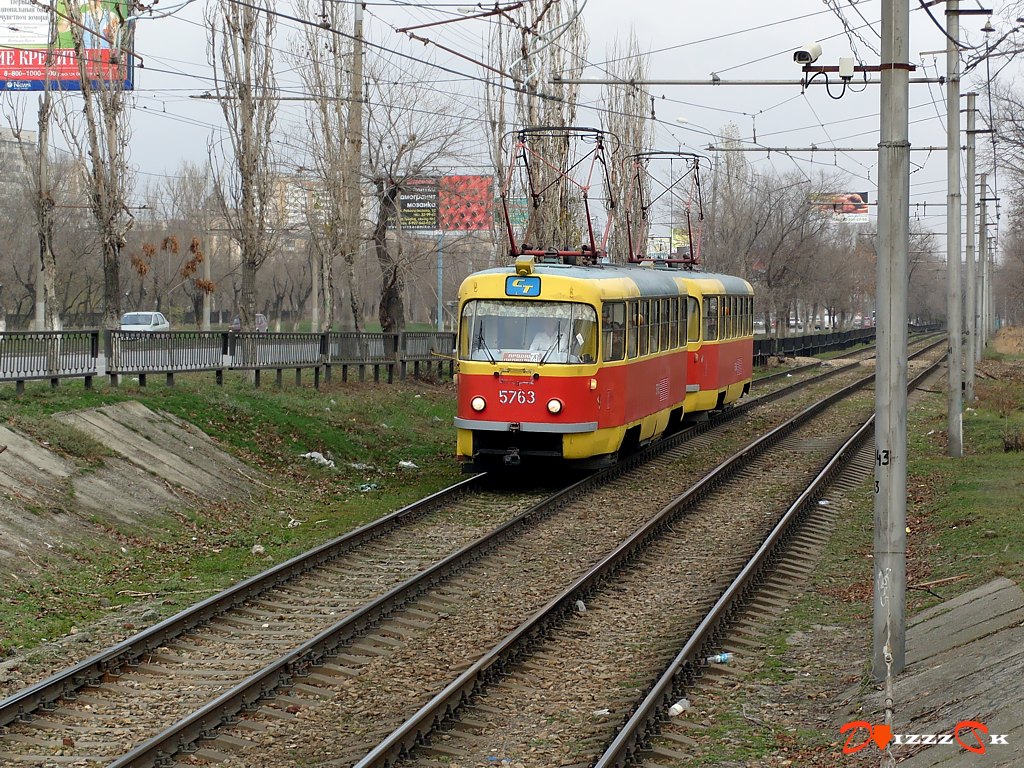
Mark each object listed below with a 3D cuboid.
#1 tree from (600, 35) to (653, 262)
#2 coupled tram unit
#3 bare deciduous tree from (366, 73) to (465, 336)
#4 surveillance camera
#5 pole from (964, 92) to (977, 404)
[{"bbox_3d":[4.463,-7.249,98.000,2.100,12.800,2.100,1,1,11],"label":"tree"},{"bbox_3d":[2.797,-0.659,52.137,2.470,3.120,28.000,1,2,11],"label":"coupled tram unit"},{"bbox_3d":[-2.443,-4.201,65.000,2.800,8.100,2.700,1,1,11],"label":"bare deciduous tree"},{"bbox_3d":[2.374,-2.655,20.200,0.140,0.118,0.350,1,14,22],"label":"surveillance camera"},{"bbox_3d":[12.043,-3.583,66.000,0.250,8.150,0.250,1,1,11],"label":"pole"}]

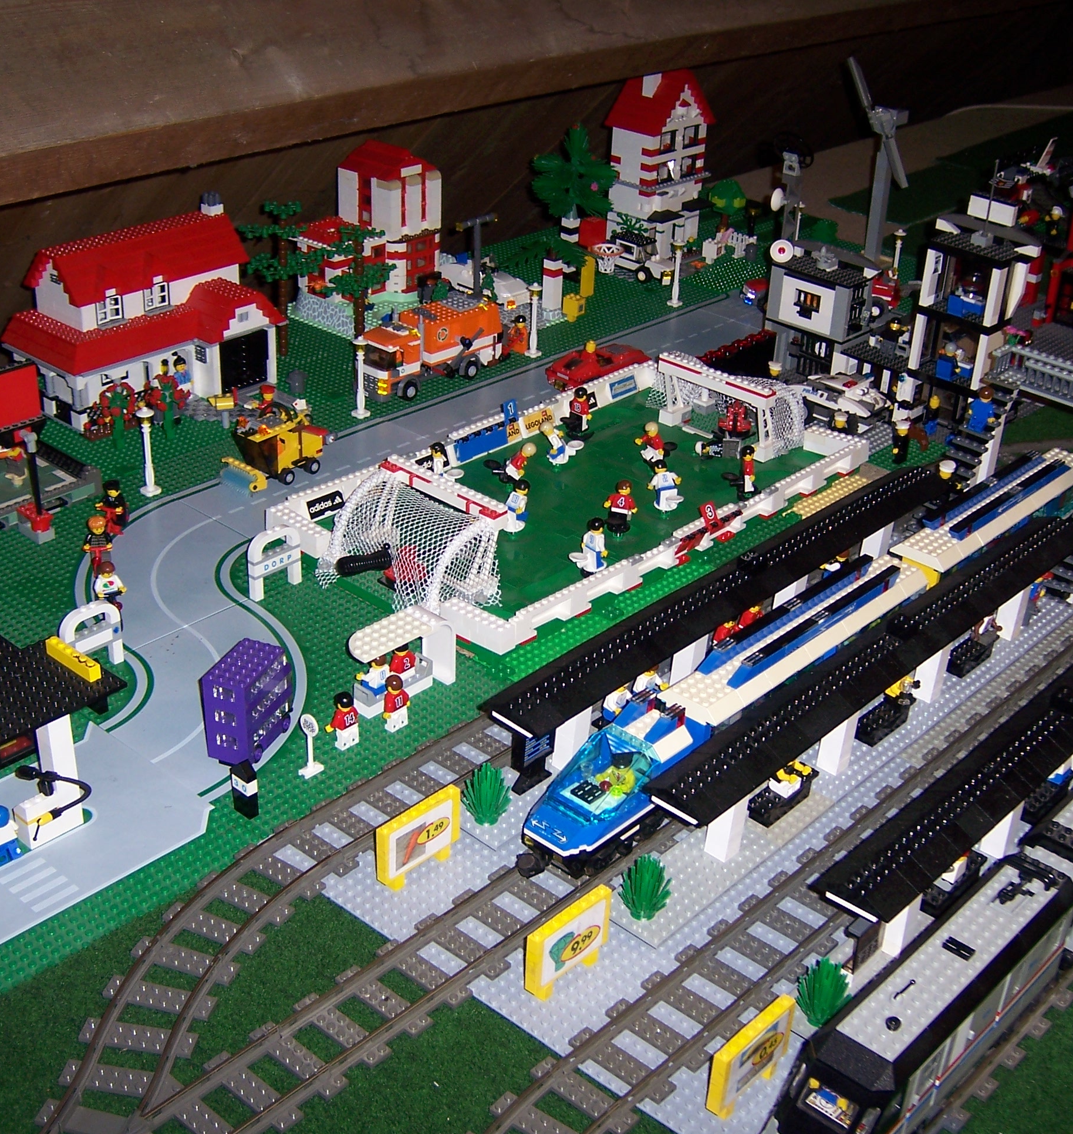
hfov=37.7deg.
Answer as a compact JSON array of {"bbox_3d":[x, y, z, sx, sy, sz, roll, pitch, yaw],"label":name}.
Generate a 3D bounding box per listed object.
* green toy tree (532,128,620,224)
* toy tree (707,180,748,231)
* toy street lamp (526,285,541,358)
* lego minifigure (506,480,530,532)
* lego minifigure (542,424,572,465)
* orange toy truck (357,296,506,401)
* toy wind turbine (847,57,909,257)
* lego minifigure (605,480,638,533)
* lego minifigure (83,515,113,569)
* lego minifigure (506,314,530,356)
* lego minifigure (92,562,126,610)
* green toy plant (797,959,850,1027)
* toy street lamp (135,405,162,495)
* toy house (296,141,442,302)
[{"bbox_3d":[0.049,-0.487,1.958,0.100,0.122,0.105,2,29,-1],"label":"green toy tree"},{"bbox_3d":[0.263,-0.500,2.189,0.052,0.078,0.052,26,37,35],"label":"toy tree"},{"bbox_3d":[-0.001,-0.273,1.743,0.018,0.082,0.018,2,29,-1],"label":"toy street lamp"},{"bbox_3d":[-0.016,-0.057,1.387,0.024,0.046,0.019,24,25,35],"label":"lego minifigure"},{"bbox_3d":[0.019,-0.118,1.517,0.024,0.043,0.018,6,37,43],"label":"lego minifigure"},{"bbox_3d":[-0.114,-0.245,1.719,0.056,0.084,0.176,24,35,35],"label":"orange toy truck"},{"bbox_3d":[0.470,-0.548,2.137,0.122,0.272,0.065,24,35,35],"label":"toy wind turbine"},{"bbox_3d":[0.075,-0.052,1.384,0.025,0.047,0.018,13,31,16],"label":"lego minifigure"},{"bbox_3d":[-0.359,-0.022,1.289,0.026,0.041,0.021,0,29,-6],"label":"lego minifigure"},{"bbox_3d":[-0.018,-0.260,1.760,0.025,0.041,0.018,26,36,35],"label":"lego minifigure"},{"bbox_3d":[-0.338,0.018,1.242,0.025,0.042,0.018,-16,33,-31],"label":"lego minifigure"},{"bbox_3d":[0.162,0.235,0.876,0.033,0.042,0.033,2,28,-1],"label":"green toy plant"},{"bbox_3d":[-0.352,-0.105,1.426,0.018,0.085,0.018,2,29,-1],"label":"toy street lamp"},{"bbox_3d":[-0.194,-0.408,1.833,0.100,0.172,0.140,26,37,35],"label":"toy house"}]

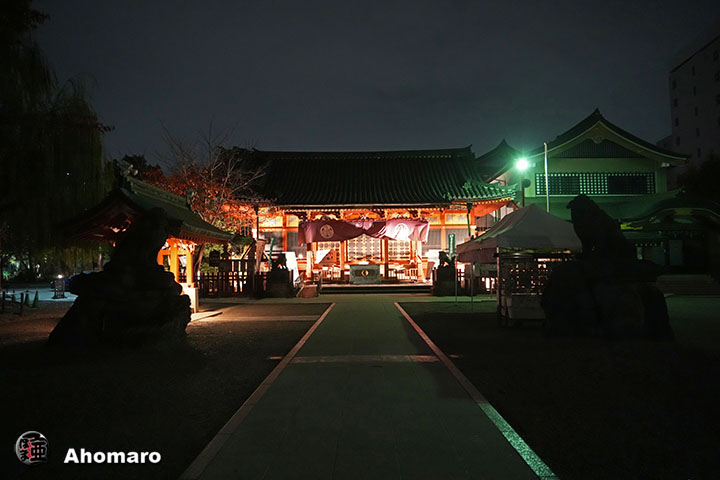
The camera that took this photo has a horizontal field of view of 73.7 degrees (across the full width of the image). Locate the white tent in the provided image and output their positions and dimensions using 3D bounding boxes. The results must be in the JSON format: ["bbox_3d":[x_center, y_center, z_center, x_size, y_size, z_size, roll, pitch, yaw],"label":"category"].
[{"bbox_3d":[5.386,0.767,16.339,3.100,3.500,6.000,0,-3,0],"label":"white tent"}]

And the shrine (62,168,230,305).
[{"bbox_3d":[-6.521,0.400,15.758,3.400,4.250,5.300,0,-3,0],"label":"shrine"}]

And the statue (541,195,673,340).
[{"bbox_3d":[5.573,0.629,11.136,2.700,3.180,1.900,0,-3,0],"label":"statue"}]

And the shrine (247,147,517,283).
[{"bbox_3d":[0.369,-1.561,33.943,18.200,10.200,11.200,0,-3,0],"label":"shrine"}]

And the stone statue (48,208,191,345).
[{"bbox_3d":[-5.289,0.785,10.917,2.700,2.920,1.900,0,-3,0],"label":"stone statue"}]

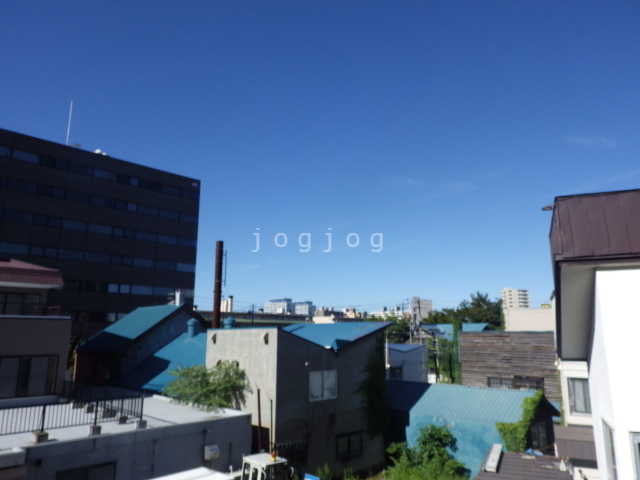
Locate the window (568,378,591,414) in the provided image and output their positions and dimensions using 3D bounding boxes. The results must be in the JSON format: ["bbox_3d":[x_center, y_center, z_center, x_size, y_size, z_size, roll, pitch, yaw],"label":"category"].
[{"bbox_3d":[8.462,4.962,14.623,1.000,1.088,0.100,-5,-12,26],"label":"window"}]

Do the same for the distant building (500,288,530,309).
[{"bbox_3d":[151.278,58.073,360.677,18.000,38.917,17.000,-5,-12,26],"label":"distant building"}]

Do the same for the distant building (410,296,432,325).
[{"bbox_3d":[61.237,48.497,280.965,11.000,26.311,10.000,-6,-13,29],"label":"distant building"}]

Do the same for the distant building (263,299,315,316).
[{"bbox_3d":[-37.927,98.714,592.054,36.000,47.151,54.000,11,-15,-43],"label":"distant building"}]

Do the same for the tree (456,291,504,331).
[{"bbox_3d":[23.653,13.909,68.622,6.100,11.960,6.000,-4,-12,20],"label":"tree"}]

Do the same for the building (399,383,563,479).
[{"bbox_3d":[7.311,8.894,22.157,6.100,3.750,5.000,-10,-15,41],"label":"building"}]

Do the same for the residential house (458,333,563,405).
[{"bbox_3d":[12.764,8.627,27.564,6.200,6.400,6.000,-10,-15,41],"label":"residential house"}]

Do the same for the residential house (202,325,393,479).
[{"bbox_3d":[-1.056,7.331,22.109,6.950,6.741,5.600,11,-15,-42],"label":"residential house"}]

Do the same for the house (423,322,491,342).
[{"bbox_3d":[14.625,12.593,49.510,7.200,7.100,6.000,-10,-15,41],"label":"house"}]

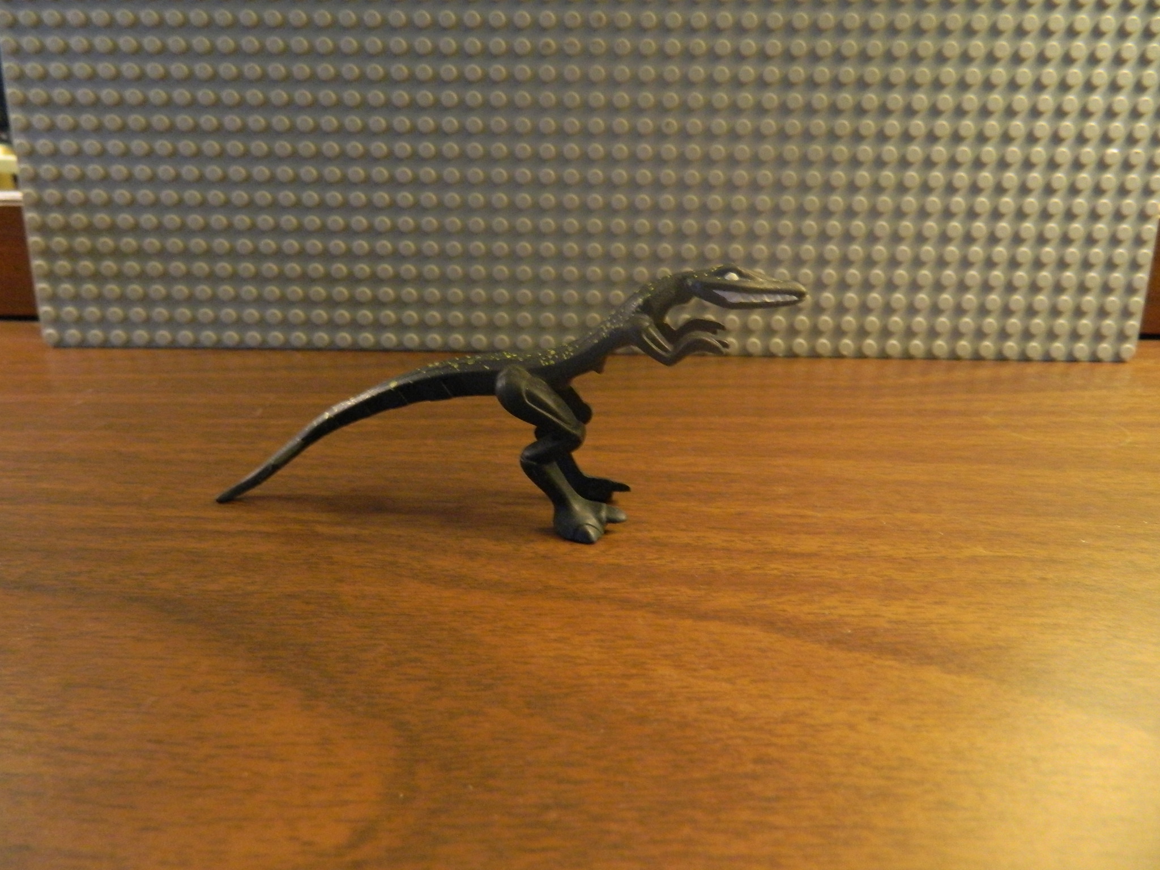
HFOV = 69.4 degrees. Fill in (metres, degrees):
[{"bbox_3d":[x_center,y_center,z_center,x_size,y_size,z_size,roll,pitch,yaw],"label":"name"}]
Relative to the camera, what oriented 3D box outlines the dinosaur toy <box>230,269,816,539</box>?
[{"bbox_3d":[-0.016,-0.008,0.154,0.111,0.050,0.021,2,19,6],"label":"dinosaur toy"}]

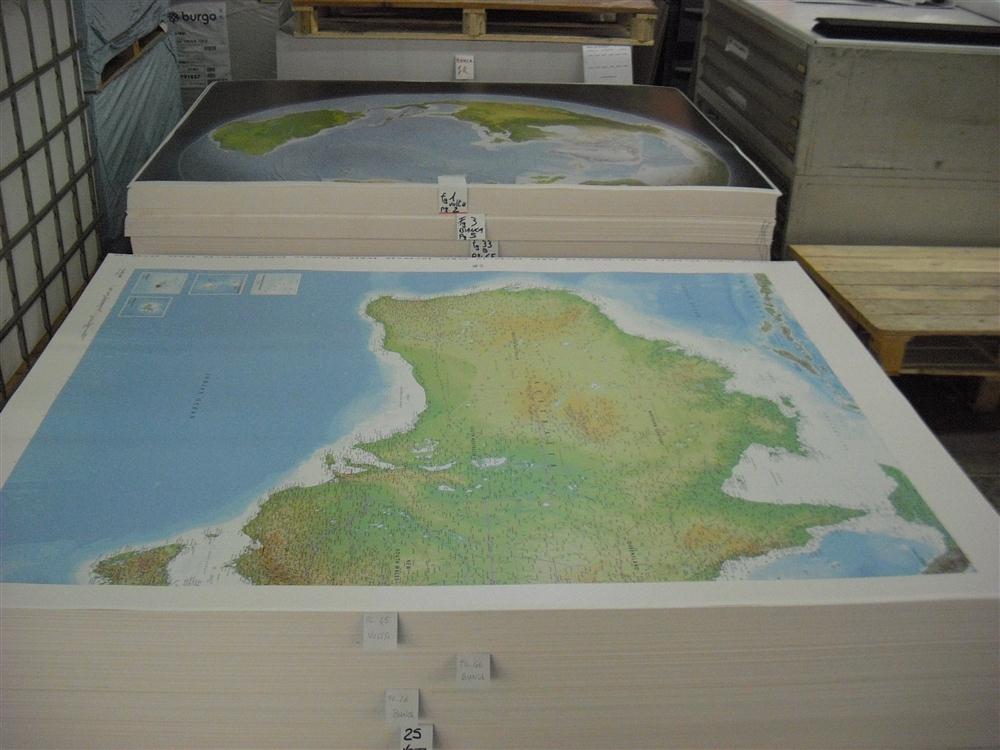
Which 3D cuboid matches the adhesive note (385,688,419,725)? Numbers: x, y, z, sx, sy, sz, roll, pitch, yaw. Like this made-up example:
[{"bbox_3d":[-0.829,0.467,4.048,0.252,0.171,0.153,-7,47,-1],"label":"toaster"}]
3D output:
[{"bbox_3d":[-0.153,0.522,1.716,0.053,0.070,0.005,0,20,-4],"label":"adhesive note"}]

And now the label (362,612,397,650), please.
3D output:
[{"bbox_3d":[-0.179,0.385,1.642,0.052,0.065,0.005,0,20,-4],"label":"label"}]

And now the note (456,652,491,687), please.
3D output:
[{"bbox_3d":[-0.040,0.456,1.690,0.052,0.060,0.005,0,20,-4],"label":"note"}]

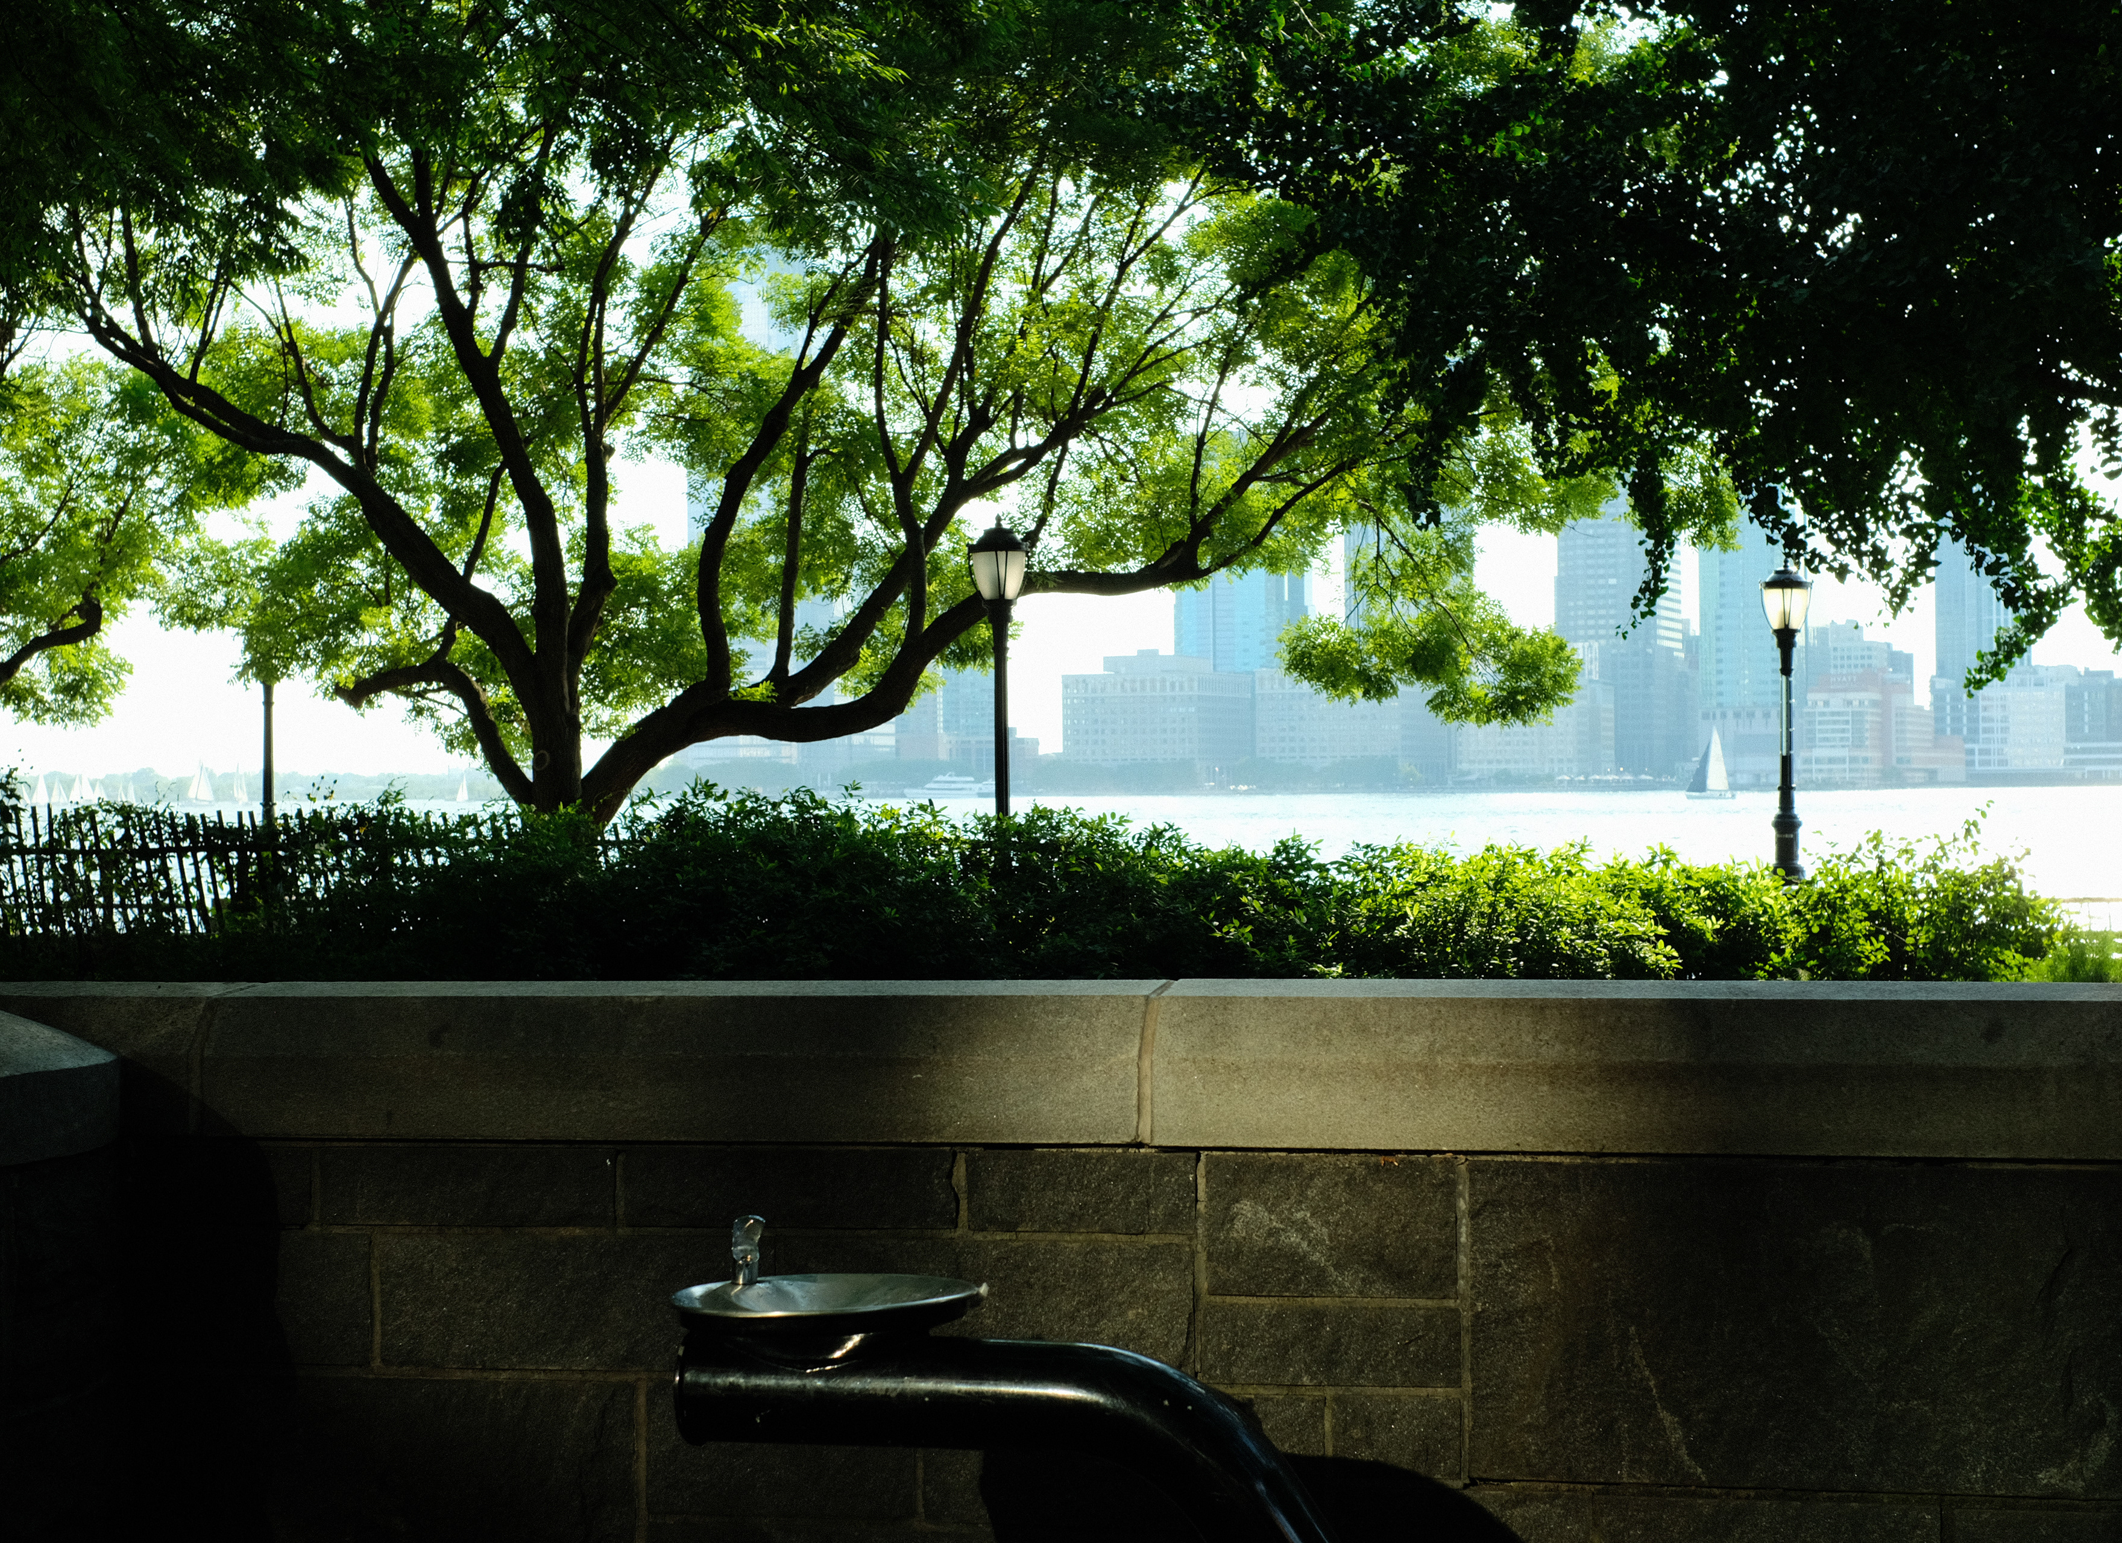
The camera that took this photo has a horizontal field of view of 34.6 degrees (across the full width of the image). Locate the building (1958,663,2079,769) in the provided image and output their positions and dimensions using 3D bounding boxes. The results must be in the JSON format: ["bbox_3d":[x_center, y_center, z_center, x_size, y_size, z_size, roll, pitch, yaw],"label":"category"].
[{"bbox_3d":[402.923,-22.200,1440.000,44.139,45.905,45.000,0,0,-2],"label":"building"}]

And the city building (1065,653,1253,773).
[{"bbox_3d":[38.986,-20.954,1385.000,77.231,54.914,48.000,0,0,-2],"label":"city building"}]

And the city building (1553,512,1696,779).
[{"bbox_3d":[232.843,-53.715,1410.000,54.399,122.147,48.000,0,0,-2],"label":"city building"}]

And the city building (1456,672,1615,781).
[{"bbox_3d":[193.029,-17.638,1390.000,64.348,47.640,40.000,0,0,-2],"label":"city building"}]

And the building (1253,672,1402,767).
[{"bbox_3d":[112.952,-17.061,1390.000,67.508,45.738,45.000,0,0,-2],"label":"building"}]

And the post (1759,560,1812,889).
[{"bbox_3d":[8.353,-0.561,39.153,0.580,3.700,0.580,0,0,-2],"label":"post"}]

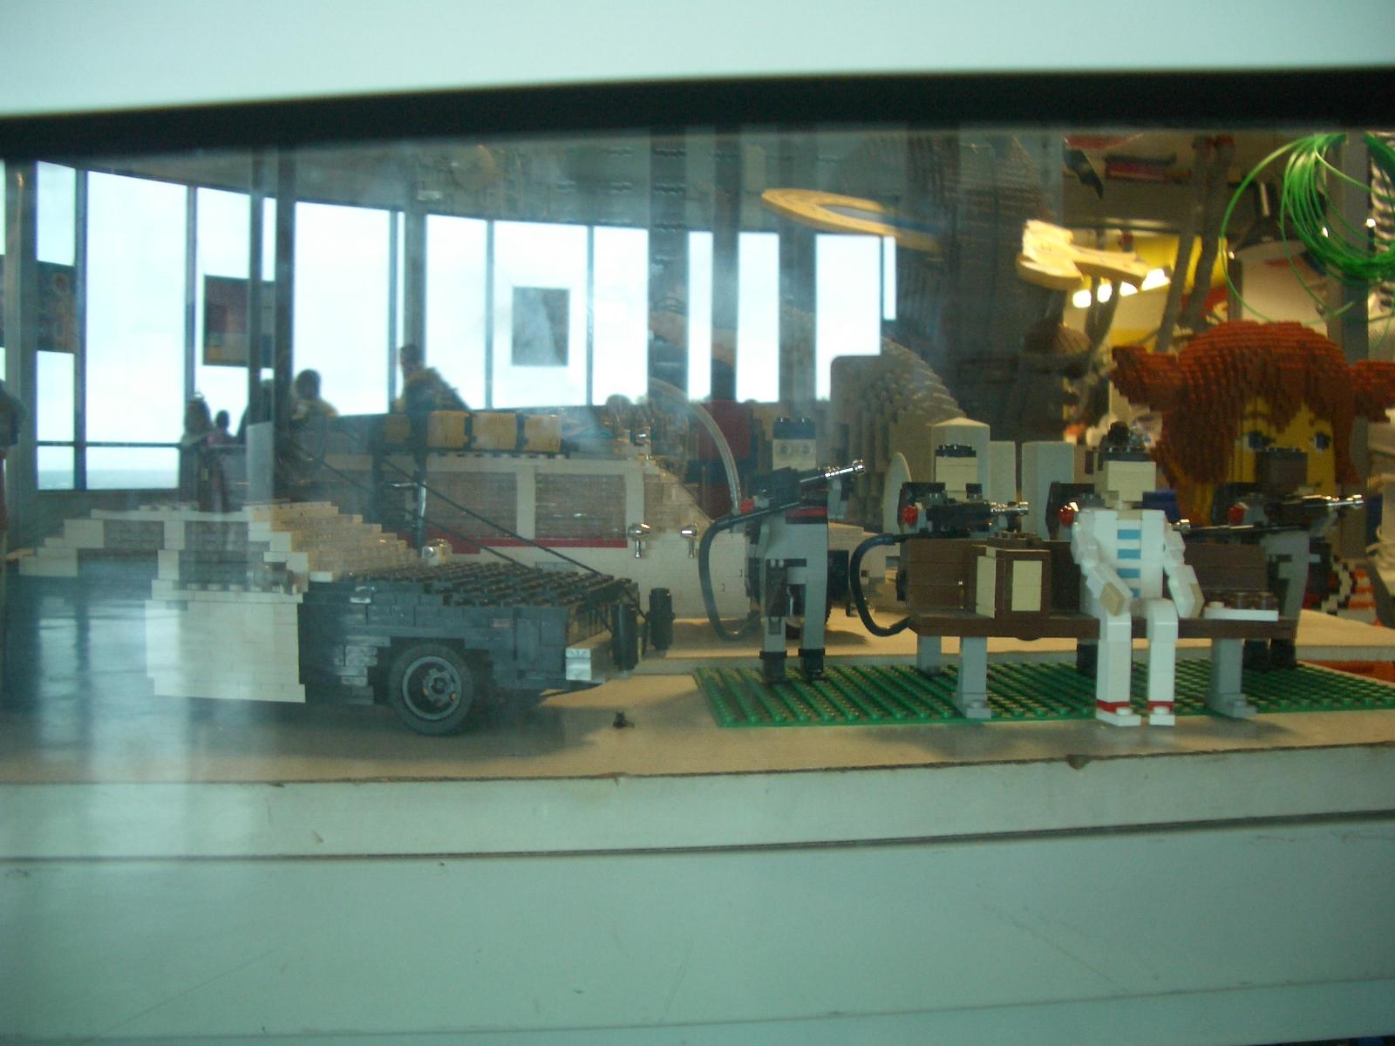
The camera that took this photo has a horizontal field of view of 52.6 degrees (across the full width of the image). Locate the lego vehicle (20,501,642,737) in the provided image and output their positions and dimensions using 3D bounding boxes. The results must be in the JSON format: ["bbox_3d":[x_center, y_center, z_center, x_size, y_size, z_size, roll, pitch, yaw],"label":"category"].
[{"bbox_3d":[-0.128,0.030,0.490,0.232,0.074,0.086,0,2,14],"label":"lego vehicle"}]

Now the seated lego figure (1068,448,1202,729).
[{"bbox_3d":[0.146,0.020,0.470,0.042,0.092,0.037,-1,2,-3],"label":"seated lego figure"}]

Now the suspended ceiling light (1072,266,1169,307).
[{"bbox_3d":[1.647,-0.920,5.500,0.380,0.160,0.200,0,2,0],"label":"suspended ceiling light"}]

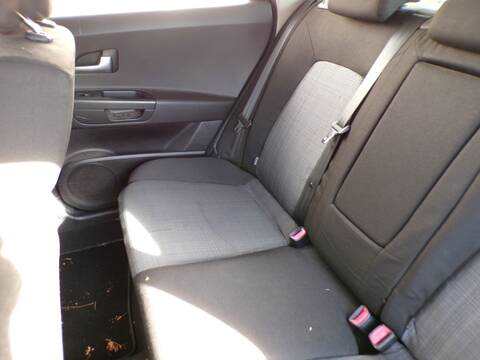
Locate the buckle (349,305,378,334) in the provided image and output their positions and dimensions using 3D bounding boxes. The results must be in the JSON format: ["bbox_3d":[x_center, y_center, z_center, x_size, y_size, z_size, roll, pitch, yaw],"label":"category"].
[{"bbox_3d":[0.290,0.327,0.777,0.042,0.055,0.030,-47,41,1],"label":"buckle"}]

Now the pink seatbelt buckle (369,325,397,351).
[{"bbox_3d":[0.314,0.349,0.729,0.044,0.055,0.030,-38,39,0],"label":"pink seatbelt buckle"}]

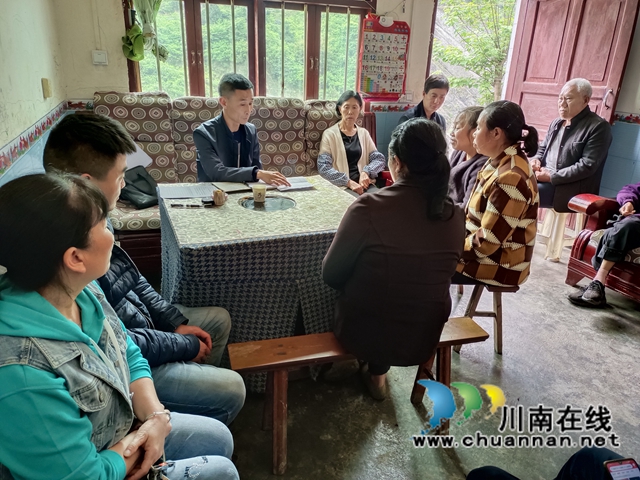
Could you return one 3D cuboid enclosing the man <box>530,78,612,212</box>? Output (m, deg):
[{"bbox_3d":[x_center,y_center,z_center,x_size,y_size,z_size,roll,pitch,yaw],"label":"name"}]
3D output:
[{"bbox_3d":[1.866,-0.516,3.605,0.780,1.350,0.560,-4,21,-18],"label":"man"}]

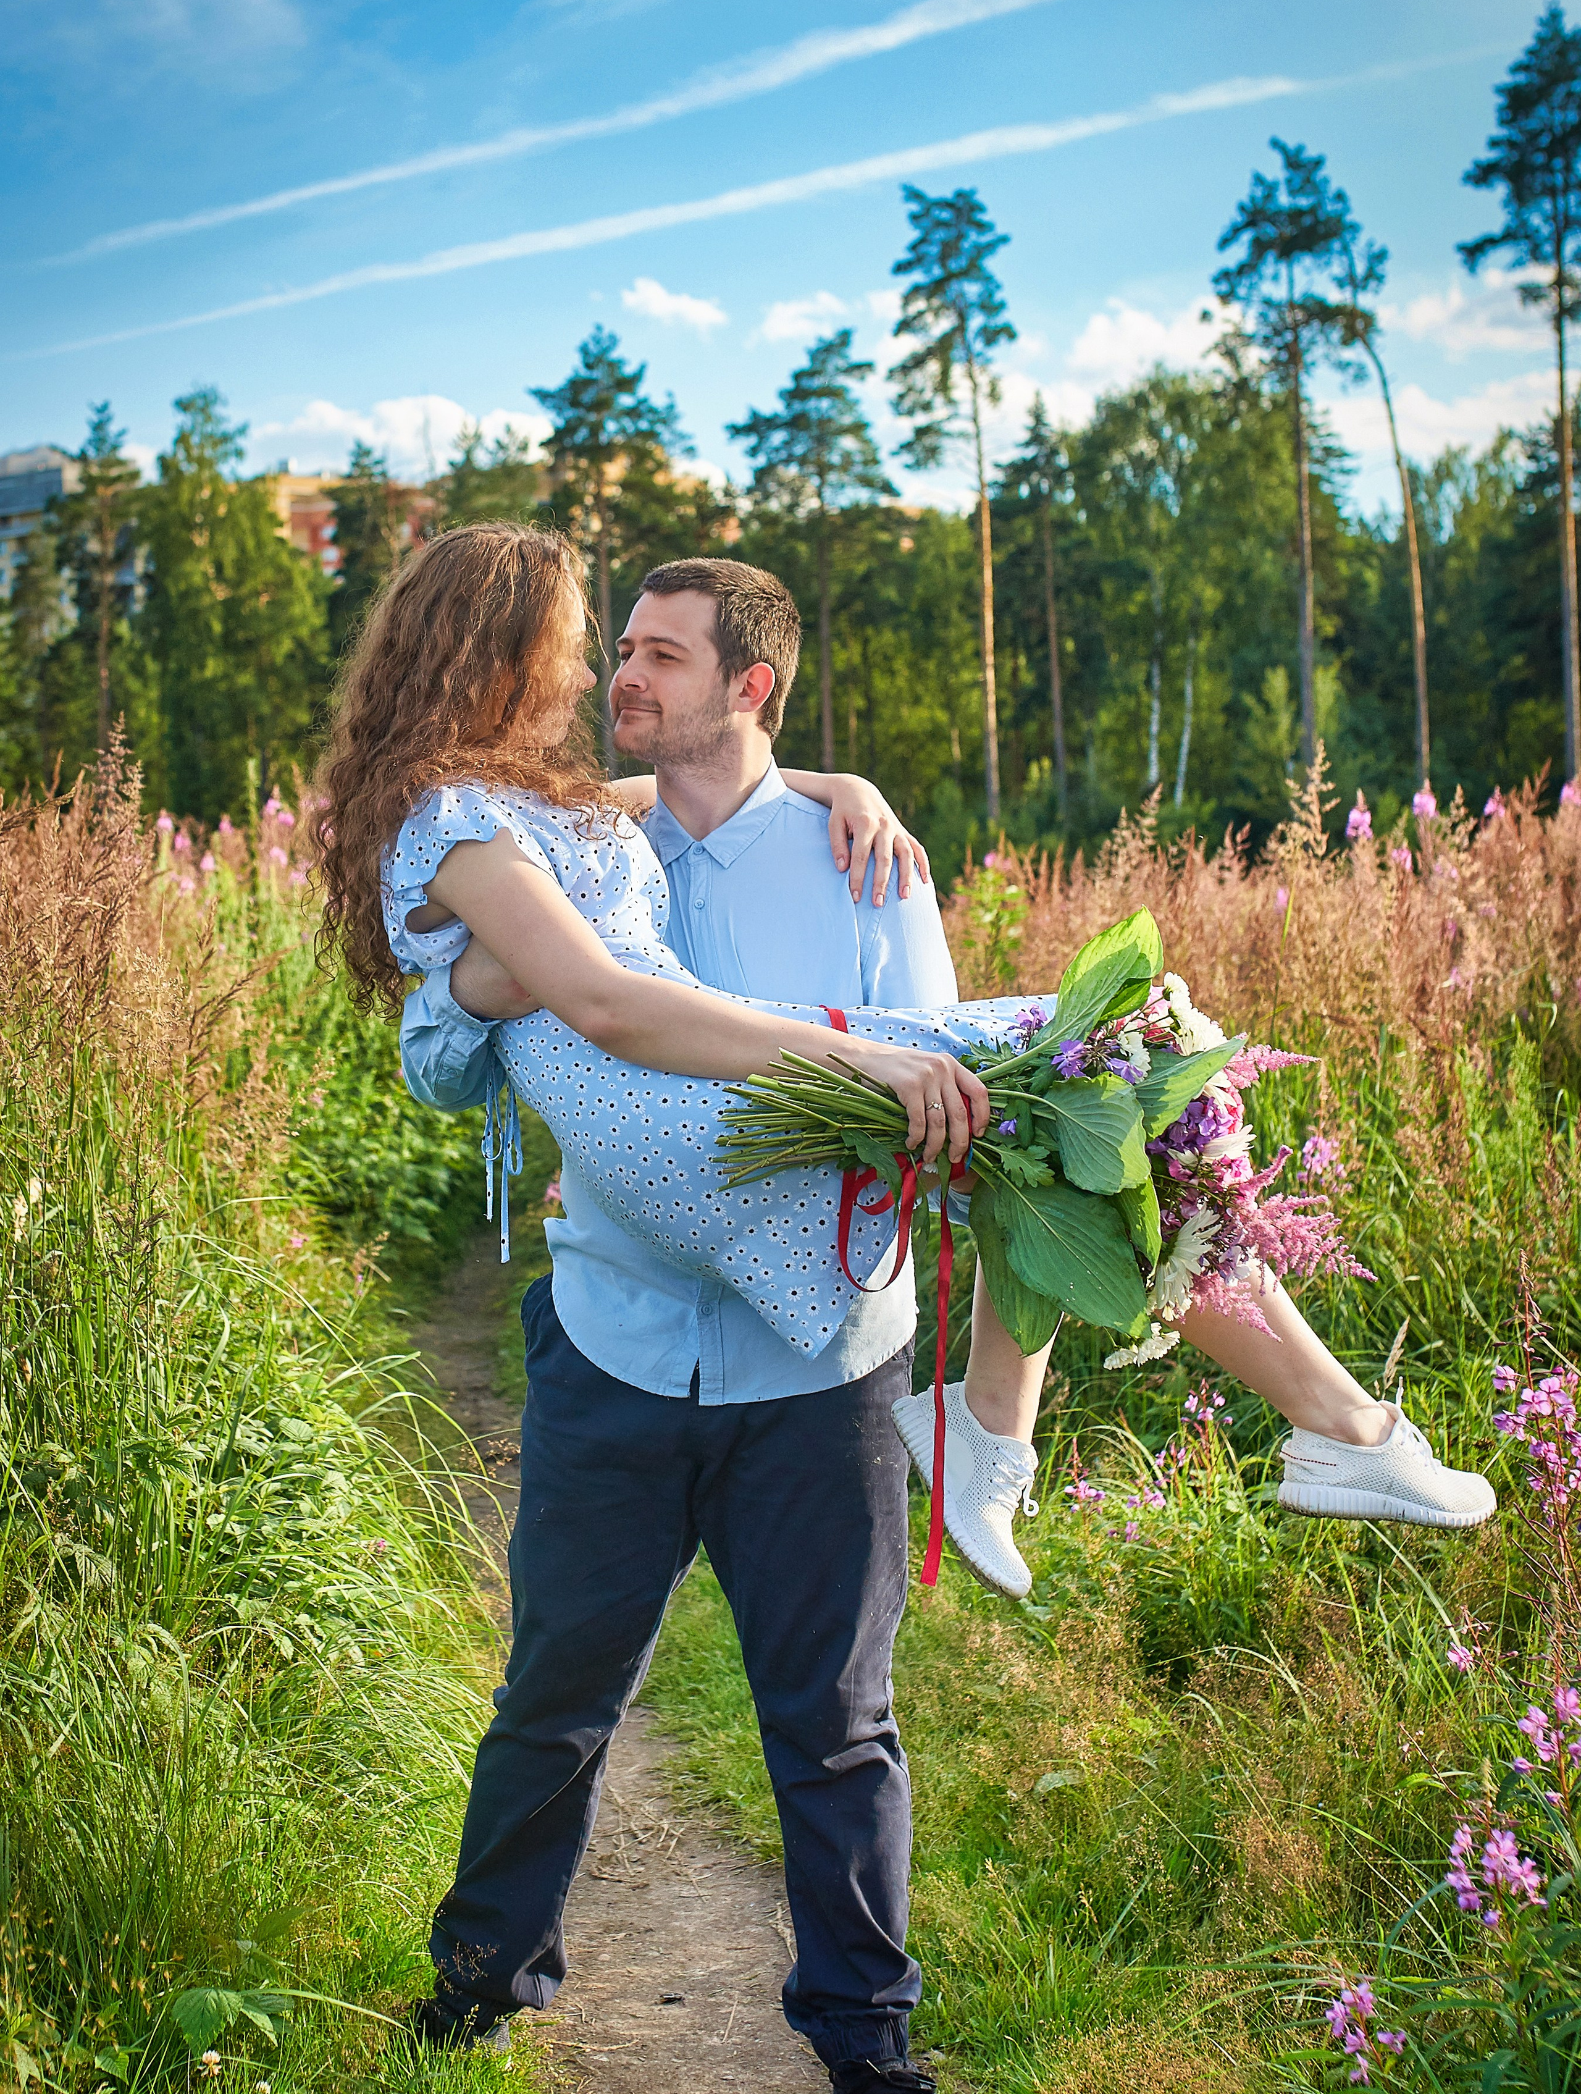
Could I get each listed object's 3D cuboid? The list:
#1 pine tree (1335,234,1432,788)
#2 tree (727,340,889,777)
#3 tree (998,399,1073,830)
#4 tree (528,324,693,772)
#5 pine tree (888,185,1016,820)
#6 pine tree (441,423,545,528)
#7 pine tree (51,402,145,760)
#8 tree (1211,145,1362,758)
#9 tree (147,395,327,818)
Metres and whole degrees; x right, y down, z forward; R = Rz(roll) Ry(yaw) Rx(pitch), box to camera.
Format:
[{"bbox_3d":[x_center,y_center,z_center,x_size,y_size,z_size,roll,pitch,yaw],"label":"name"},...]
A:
[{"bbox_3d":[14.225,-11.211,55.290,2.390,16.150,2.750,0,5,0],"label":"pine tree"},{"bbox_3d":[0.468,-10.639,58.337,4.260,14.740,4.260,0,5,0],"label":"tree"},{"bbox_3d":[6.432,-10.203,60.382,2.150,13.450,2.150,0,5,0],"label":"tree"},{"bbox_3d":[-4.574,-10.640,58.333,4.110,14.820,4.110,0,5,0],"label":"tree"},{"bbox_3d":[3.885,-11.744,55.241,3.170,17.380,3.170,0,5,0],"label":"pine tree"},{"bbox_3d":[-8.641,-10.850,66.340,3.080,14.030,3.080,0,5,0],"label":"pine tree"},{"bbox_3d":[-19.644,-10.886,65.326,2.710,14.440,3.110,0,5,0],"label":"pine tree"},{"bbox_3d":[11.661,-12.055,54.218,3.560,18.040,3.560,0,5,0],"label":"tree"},{"bbox_3d":[-14.275,-10.032,59.379,5.020,13.600,5.020,0,5,0],"label":"tree"}]

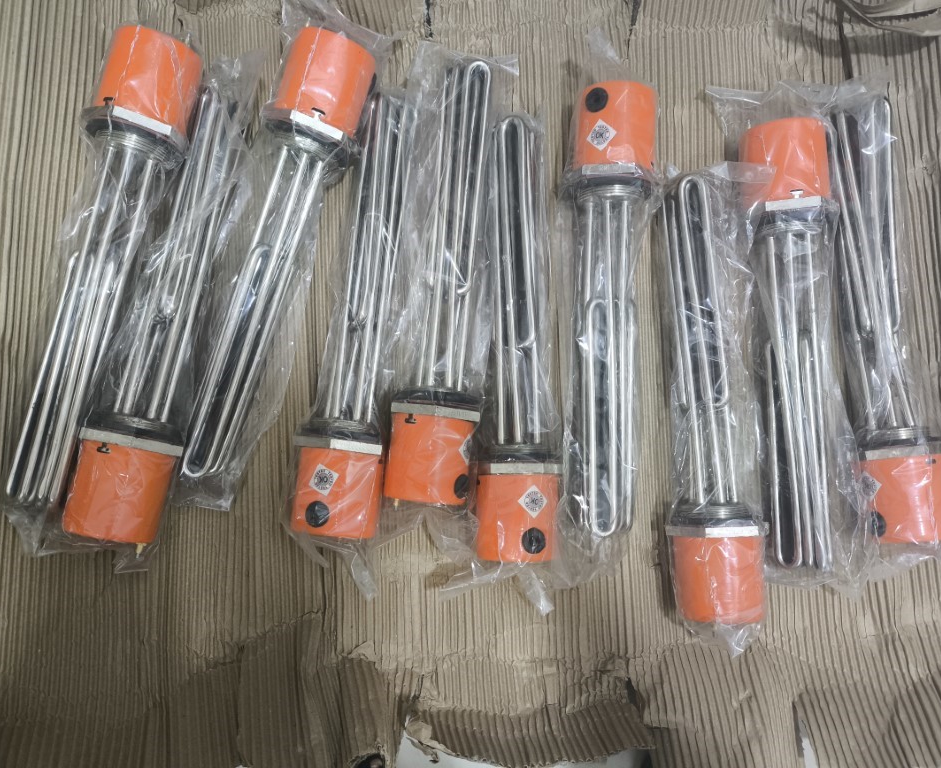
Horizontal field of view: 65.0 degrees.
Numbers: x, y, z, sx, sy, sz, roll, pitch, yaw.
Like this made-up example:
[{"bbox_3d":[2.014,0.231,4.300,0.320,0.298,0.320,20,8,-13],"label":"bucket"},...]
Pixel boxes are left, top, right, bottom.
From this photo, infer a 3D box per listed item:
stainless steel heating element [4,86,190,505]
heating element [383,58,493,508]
[{"bbox_3d":[-0.316,-0.061,0.634,0.086,0.078,0.328,16,89,1],"label":"stainless steel heating element"},{"bbox_3d":[-0.021,-0.093,0.674,0.086,0.078,0.399,5,84,0],"label":"heating element"}]

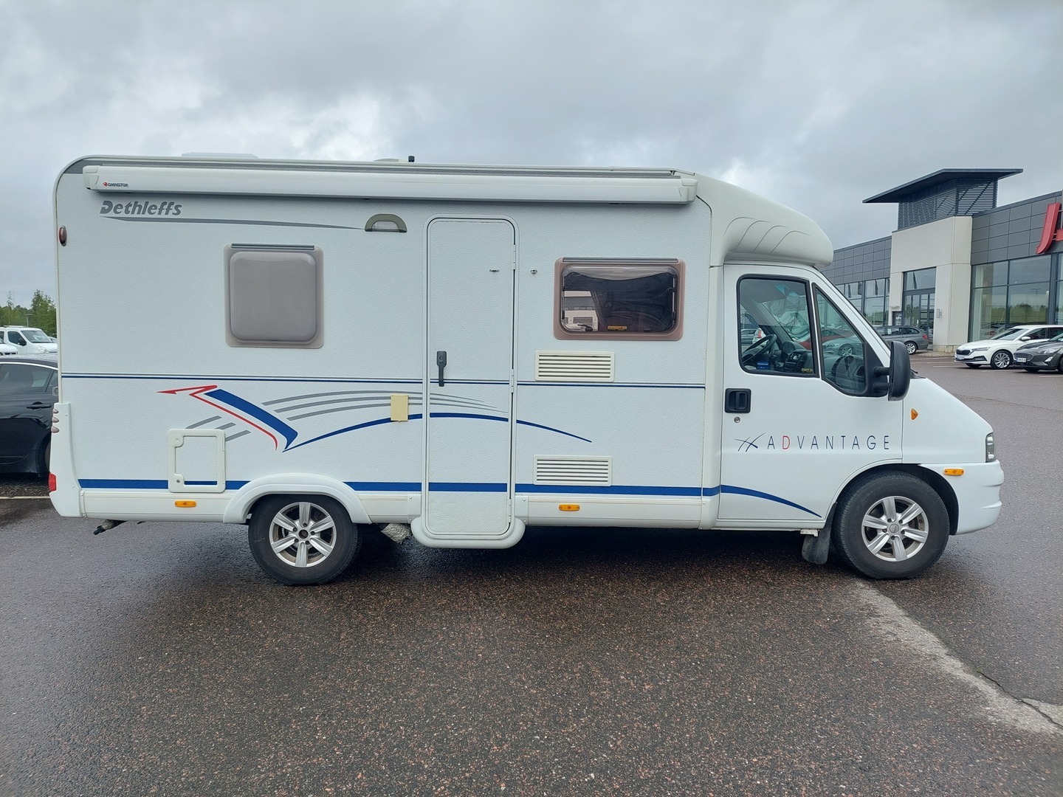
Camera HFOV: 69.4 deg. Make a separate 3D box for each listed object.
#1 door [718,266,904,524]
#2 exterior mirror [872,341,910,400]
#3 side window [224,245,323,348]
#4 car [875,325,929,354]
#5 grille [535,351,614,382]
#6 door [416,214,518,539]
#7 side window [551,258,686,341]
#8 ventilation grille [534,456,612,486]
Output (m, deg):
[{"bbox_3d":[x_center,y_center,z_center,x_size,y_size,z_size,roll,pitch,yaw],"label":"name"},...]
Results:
[{"bbox_3d":[1.750,-0.040,4.897,1.130,1.620,0.200,1,6,-1],"label":"door"},{"bbox_3d":[2.161,-0.170,4.618,0.160,0.350,0.300,2,6,9],"label":"exterior mirror"},{"bbox_3d":[-1.529,-0.602,4.555,0.584,0.607,0.060,1,6,-1],"label":"side window"},{"bbox_3d":[16.550,-2.800,37.200,4.900,1.460,1.860,0,6,-3],"label":"car"},{"bbox_3d":[0.263,-0.191,4.627,0.476,0.188,0.035,1,6,-1],"label":"grille"},{"bbox_3d":[-0.367,-0.106,4.644,0.577,1.966,0.070,1,6,-1],"label":"door"},{"bbox_3d":[0.524,-0.589,4.586,0.776,0.488,0.060,1,6,-1],"label":"side window"},{"bbox_3d":[0.253,0.445,4.693,0.475,0.186,0.035,1,6,-1],"label":"ventilation grille"}]

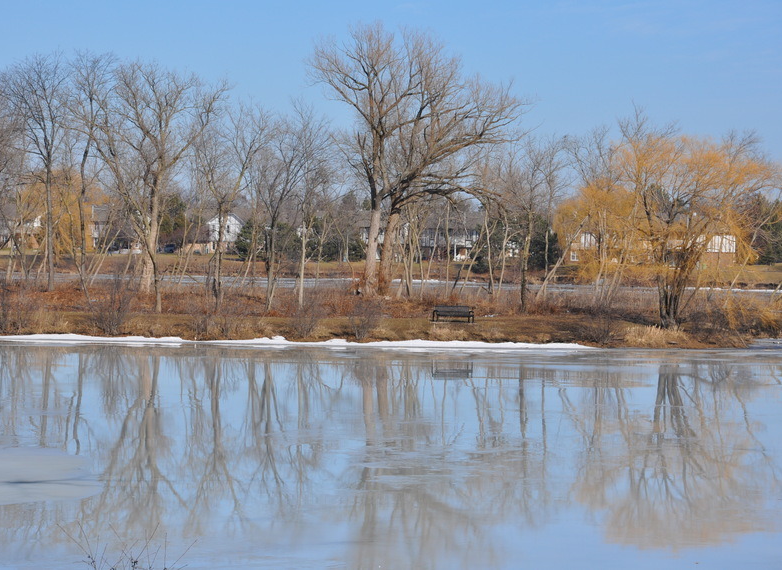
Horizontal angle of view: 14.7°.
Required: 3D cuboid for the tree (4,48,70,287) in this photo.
[{"bbox_3d":[-20.343,-6.438,173.000,3.780,13.730,3.600,1,1,0],"label":"tree"}]

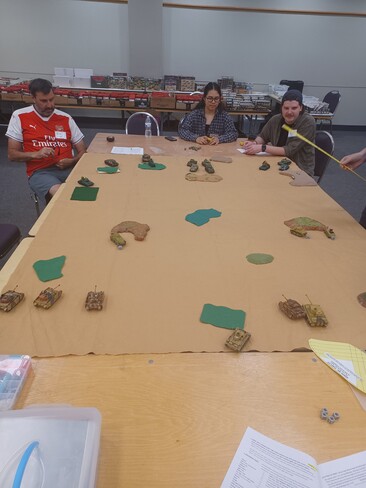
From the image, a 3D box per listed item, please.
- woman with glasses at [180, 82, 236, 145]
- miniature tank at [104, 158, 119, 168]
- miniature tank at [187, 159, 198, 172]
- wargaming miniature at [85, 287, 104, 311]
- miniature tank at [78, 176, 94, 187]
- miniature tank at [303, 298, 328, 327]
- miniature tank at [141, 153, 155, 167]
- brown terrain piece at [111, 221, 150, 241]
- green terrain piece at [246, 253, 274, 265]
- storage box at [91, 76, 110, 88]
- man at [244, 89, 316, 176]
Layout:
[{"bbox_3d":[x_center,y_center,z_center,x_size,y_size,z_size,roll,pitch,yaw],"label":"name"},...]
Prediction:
[{"bbox_3d":[0.248,-1.008,3.729,0.570,1.265,0.650,2,30,-1],"label":"woman with glasses"},{"bbox_3d":[-0.571,-0.653,2.839,0.108,0.043,0.060,23,36,31],"label":"miniature tank"},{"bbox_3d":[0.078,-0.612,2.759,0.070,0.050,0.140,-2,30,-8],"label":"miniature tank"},{"bbox_3d":[-0.340,0.208,1.373,0.059,0.044,0.100,0,30,-6],"label":"wargaming miniature"},{"bbox_3d":[-0.658,-0.428,2.388,0.108,0.047,0.060,24,36,32],"label":"miniature tank"},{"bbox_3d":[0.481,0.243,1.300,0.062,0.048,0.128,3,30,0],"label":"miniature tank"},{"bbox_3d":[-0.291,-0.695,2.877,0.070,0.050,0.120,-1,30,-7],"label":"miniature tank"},{"bbox_3d":[-0.271,-0.071,1.816,0.200,0.025,0.180,-2,30,-8],"label":"brown terrain piece"},{"bbox_3d":[0.361,0.066,1.639,0.128,0.010,0.090,1,30,-3],"label":"green terrain piece"},{"bbox_3d":[-1.594,-3.113,6.788,0.340,0.240,0.240,1,30,-3],"label":"storage box"},{"bbox_3d":[0.888,-0.775,3.365,0.680,1.270,0.600,-19,36,-33],"label":"man"}]

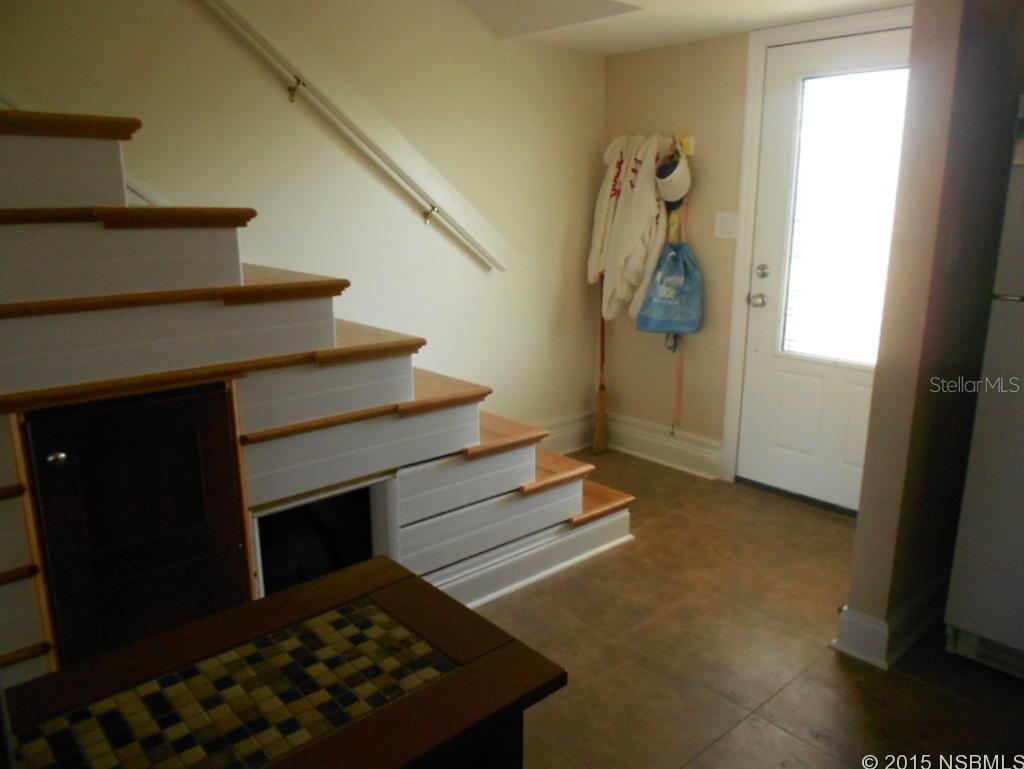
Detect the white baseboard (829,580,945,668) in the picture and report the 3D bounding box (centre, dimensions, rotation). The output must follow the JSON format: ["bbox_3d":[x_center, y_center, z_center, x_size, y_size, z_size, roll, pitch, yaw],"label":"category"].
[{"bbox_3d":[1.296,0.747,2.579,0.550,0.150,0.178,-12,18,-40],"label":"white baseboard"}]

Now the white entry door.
[{"bbox_3d":[1.467,-0.451,3.377,0.048,2.032,0.914,-12,18,-40],"label":"white entry door"}]

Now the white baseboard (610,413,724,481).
[{"bbox_3d":[0.792,0.326,4.262,0.045,0.194,0.815,-12,18,-40],"label":"white baseboard"}]

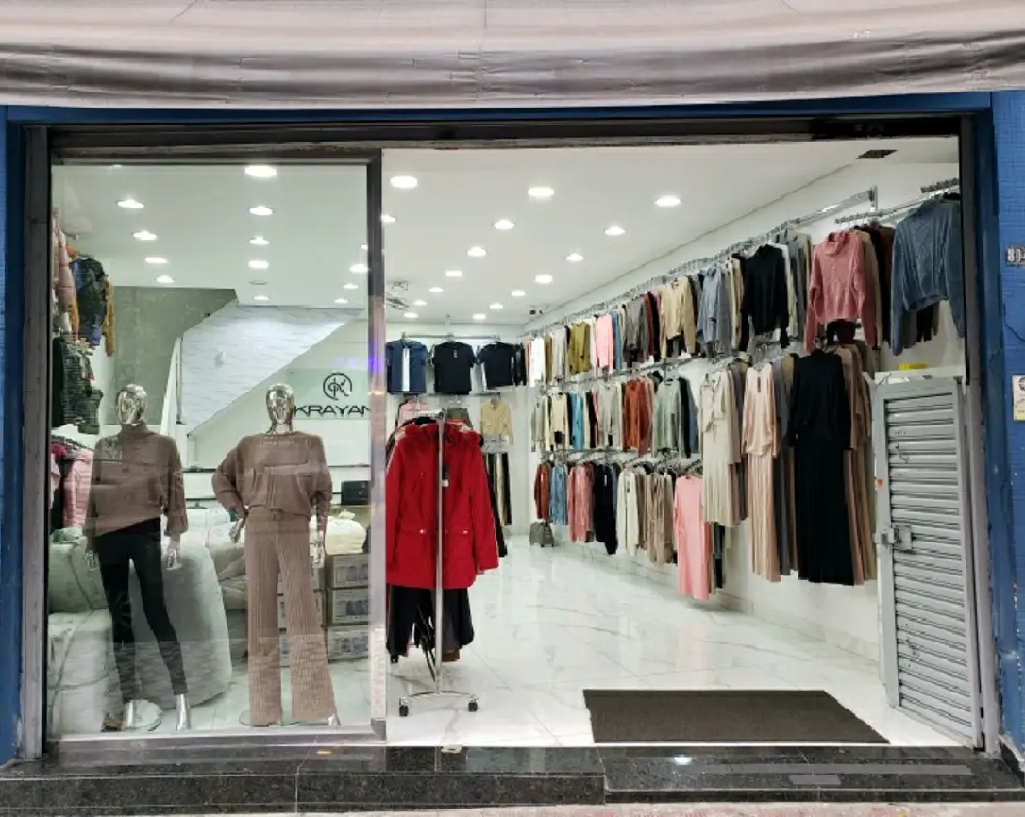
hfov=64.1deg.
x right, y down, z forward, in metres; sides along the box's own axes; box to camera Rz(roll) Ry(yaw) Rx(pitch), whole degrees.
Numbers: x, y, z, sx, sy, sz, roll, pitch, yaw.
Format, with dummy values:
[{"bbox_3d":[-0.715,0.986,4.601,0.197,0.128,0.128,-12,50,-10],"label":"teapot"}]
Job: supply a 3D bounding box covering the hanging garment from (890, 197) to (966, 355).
[{"bbox_3d":[2.198,-0.700,4.322,0.480,0.840,0.180,0,-2,-16],"label":"hanging garment"}]

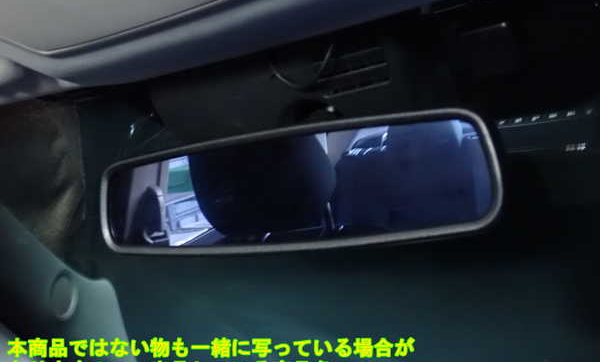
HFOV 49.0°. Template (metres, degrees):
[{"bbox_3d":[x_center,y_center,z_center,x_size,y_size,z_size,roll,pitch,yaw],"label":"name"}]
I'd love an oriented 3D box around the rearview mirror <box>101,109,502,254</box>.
[{"bbox_3d":[-0.007,0.004,0.390,0.250,0.070,0.042,-7,3,26],"label":"rearview mirror"}]

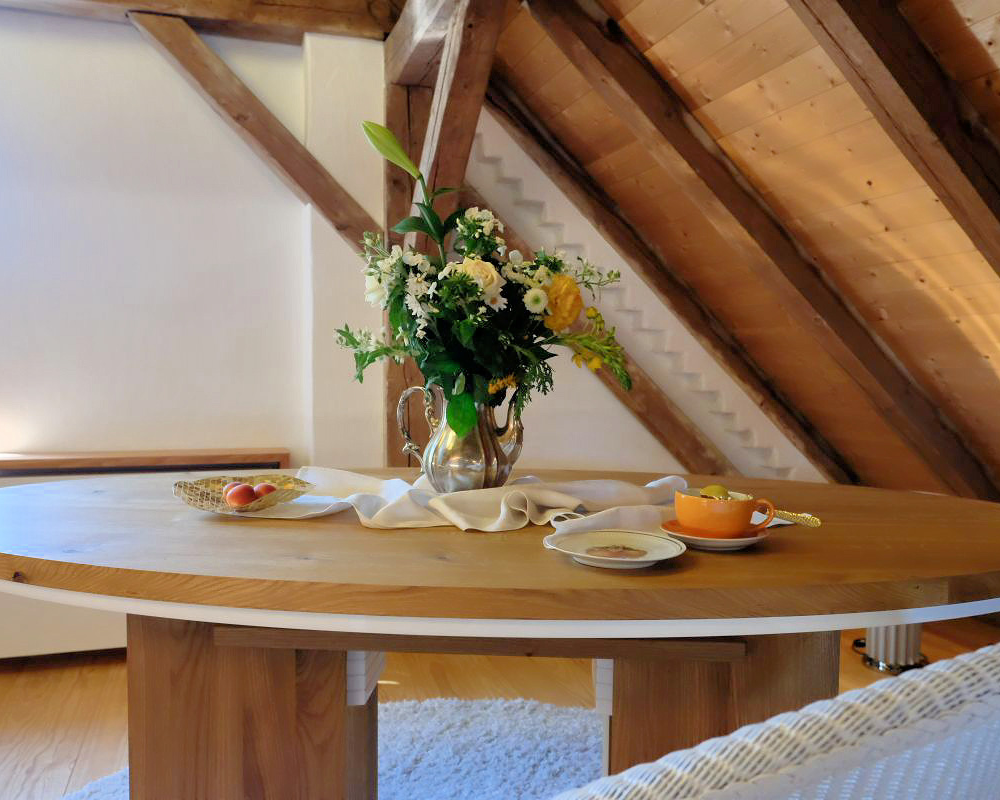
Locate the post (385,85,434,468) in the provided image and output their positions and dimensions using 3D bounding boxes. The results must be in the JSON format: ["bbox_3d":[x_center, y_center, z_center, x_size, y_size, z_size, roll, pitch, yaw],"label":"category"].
[{"bbox_3d":[-0.344,-0.158,3.080,0.170,2.060,0.170,0,2,-14],"label":"post"}]

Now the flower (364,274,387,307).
[{"bbox_3d":[-0.243,-0.214,1.560,0.043,0.062,0.045,1,2,31],"label":"flower"}]

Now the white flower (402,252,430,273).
[{"bbox_3d":[-0.158,-0.262,1.510,0.052,0.042,0.040,0,2,11],"label":"white flower"}]

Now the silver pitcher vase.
[{"bbox_3d":[-0.078,0.076,1.585,0.265,0.210,0.170,1,2,24],"label":"silver pitcher vase"}]

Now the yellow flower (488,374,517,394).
[{"bbox_3d":[0.005,-0.030,1.550,0.053,0.038,0.045,0,2,-11],"label":"yellow flower"}]

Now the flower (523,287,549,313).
[{"bbox_3d":[0.068,-0.191,1.520,0.049,0.049,0.027,0,2,-6],"label":"flower"}]

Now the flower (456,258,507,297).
[{"bbox_3d":[-0.038,-0.230,1.490,0.091,0.074,0.072,0,2,-11],"label":"flower"}]

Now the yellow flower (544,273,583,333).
[{"bbox_3d":[0.122,-0.186,1.540,0.072,0.109,0.075,-1,2,-14],"label":"yellow flower"}]

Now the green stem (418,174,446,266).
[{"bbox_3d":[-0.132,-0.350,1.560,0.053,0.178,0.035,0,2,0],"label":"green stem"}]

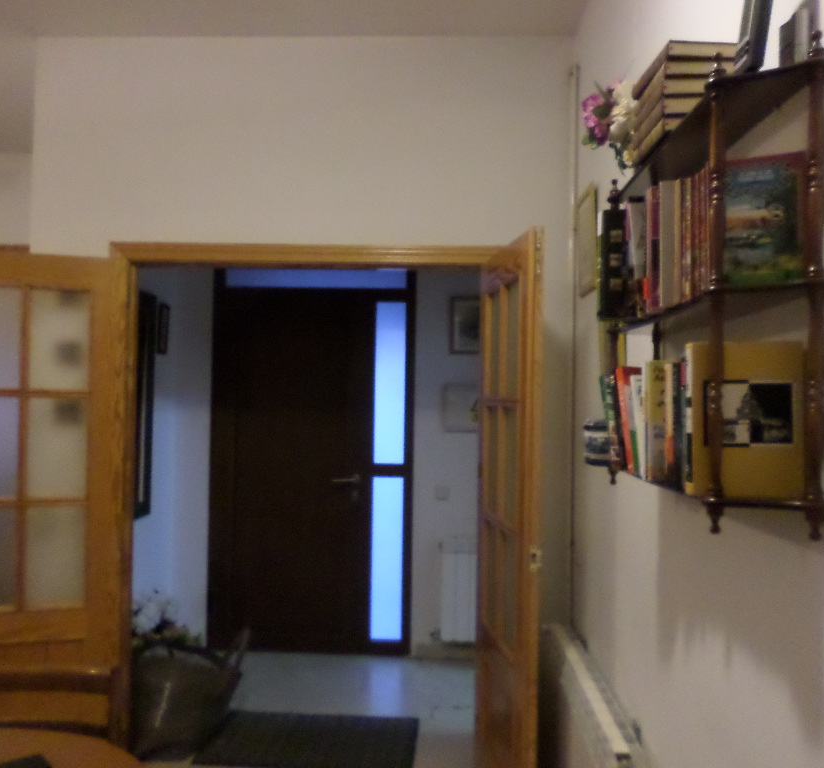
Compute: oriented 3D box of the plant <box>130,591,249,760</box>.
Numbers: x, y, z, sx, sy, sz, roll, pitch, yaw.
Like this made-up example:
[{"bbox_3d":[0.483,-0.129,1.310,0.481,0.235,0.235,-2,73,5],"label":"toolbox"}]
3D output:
[{"bbox_3d":[-1.063,1.262,3.341,0.580,0.630,0.540,1,-1,2],"label":"plant"}]

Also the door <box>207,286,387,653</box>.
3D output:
[{"bbox_3d":[-0.714,0.520,4.488,1.010,2.180,0.080,1,-1,2],"label":"door"}]

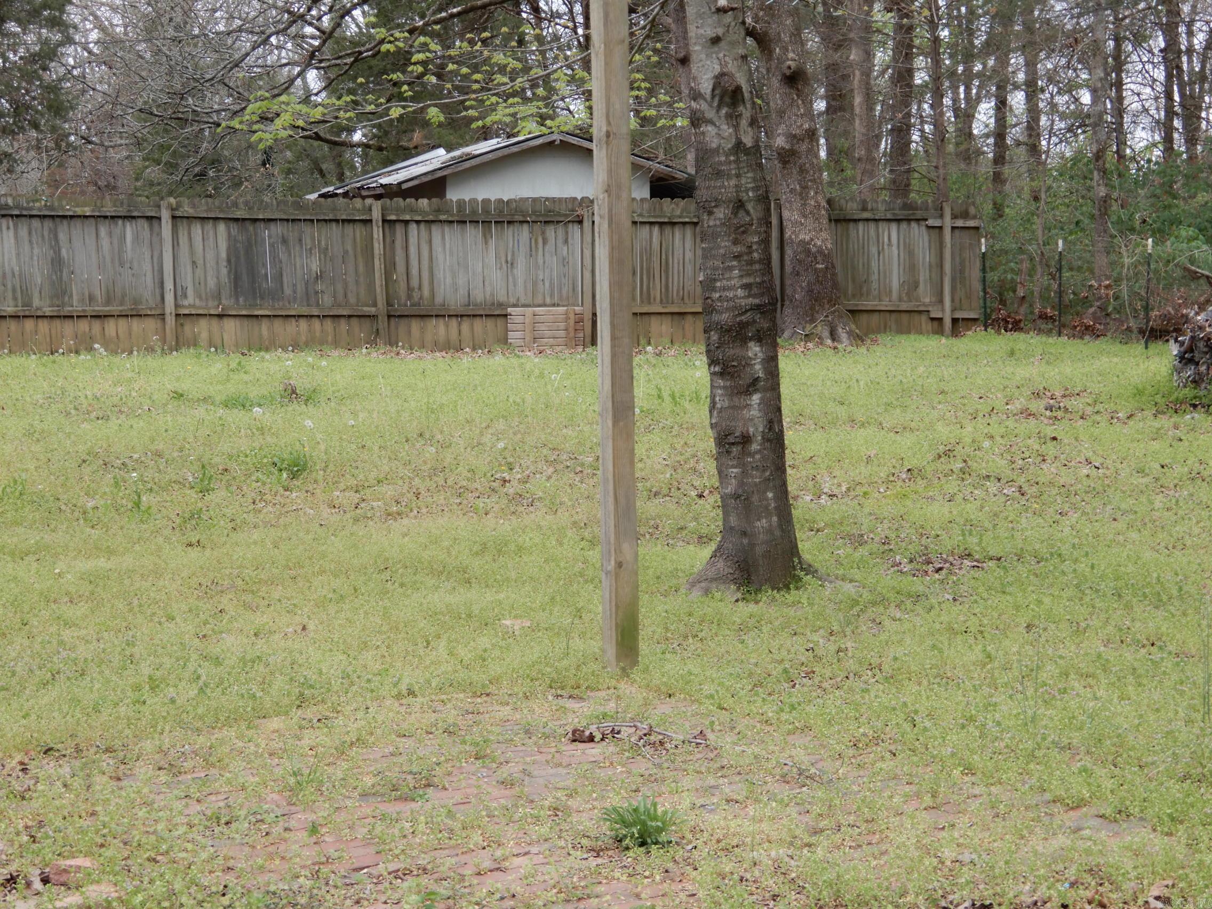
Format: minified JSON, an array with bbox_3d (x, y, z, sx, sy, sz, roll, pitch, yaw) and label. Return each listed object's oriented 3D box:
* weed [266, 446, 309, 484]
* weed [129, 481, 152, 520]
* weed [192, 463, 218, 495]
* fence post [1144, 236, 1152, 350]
[{"bbox_3d":[-2.072,0.071,14.800,0.280,0.215,0.260,0,6,0],"label":"weed"},{"bbox_3d":[-2.676,0.267,13.100,0.140,0.205,0.140,0,6,0],"label":"weed"},{"bbox_3d":[-2.508,0.154,14.200,0.165,0.175,0.160,0,6,0],"label":"weed"},{"bbox_3d":[6.007,-1.777,25.200,0.050,1.235,0.050,0,6,0],"label":"fence post"}]

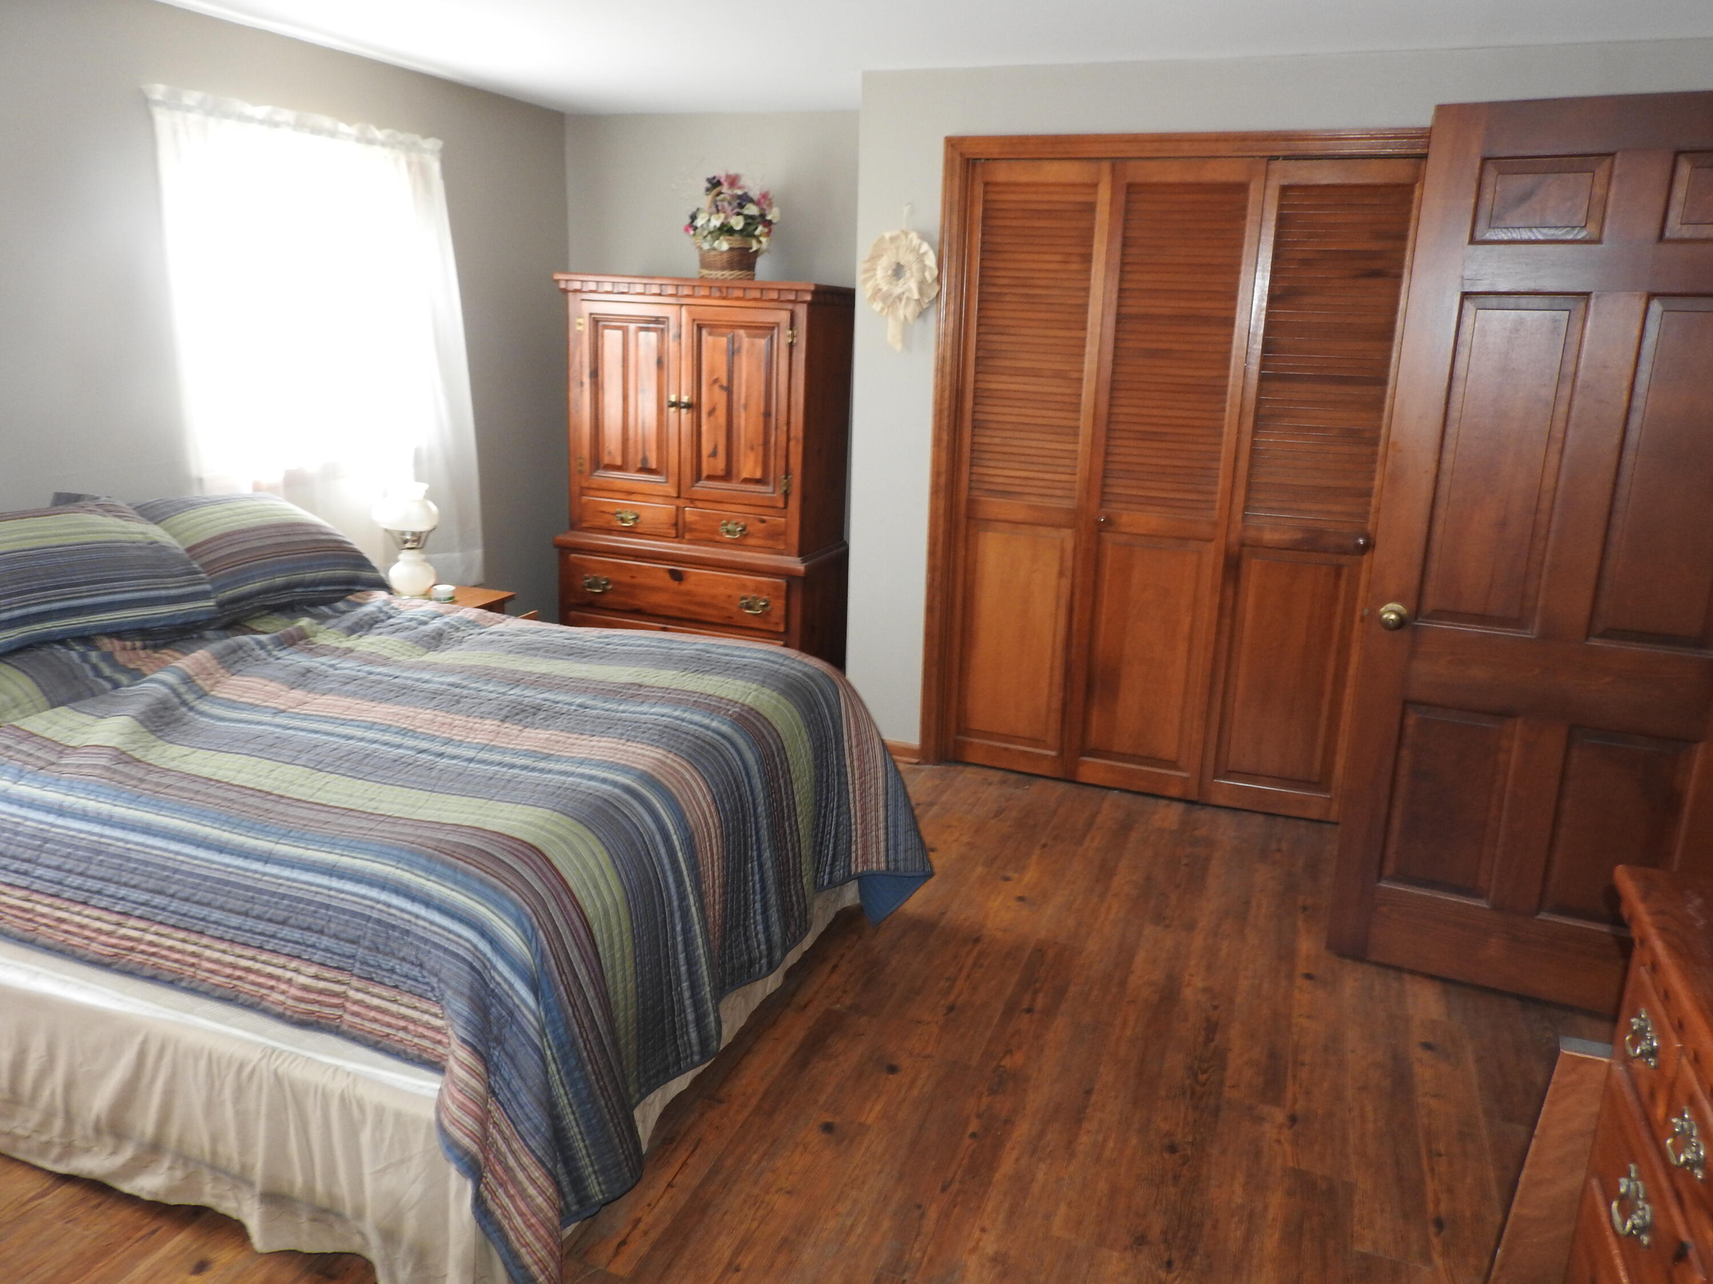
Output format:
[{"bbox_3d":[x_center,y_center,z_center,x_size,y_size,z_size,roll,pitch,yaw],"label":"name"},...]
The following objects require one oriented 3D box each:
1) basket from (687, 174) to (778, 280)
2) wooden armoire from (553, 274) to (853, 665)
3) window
[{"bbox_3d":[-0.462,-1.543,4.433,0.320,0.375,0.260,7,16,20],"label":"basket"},{"bbox_3d":[-0.616,-0.577,4.789,1.100,1.670,0.470,7,16,20],"label":"wooden armoire"},{"bbox_3d":[-1.639,-0.845,3.818,0.100,1.560,1.180,7,16,20],"label":"window"}]

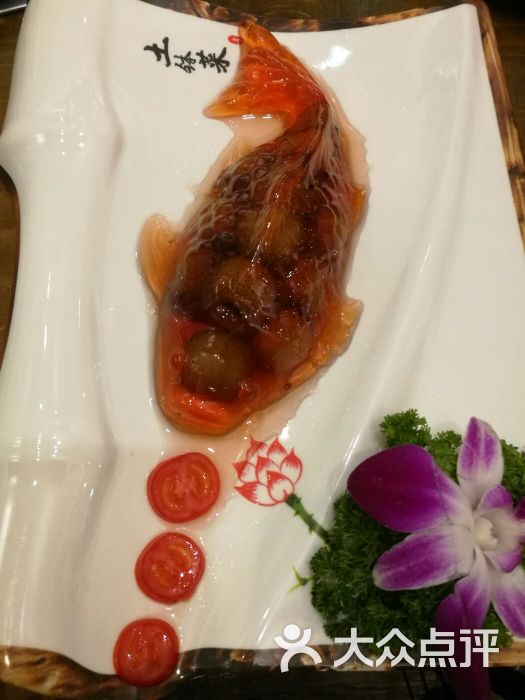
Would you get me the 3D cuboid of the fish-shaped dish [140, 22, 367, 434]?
[{"bbox_3d":[0.002,-0.067,0.242,0.104,0.037,0.207,16,76,4],"label":"fish-shaped dish"}]

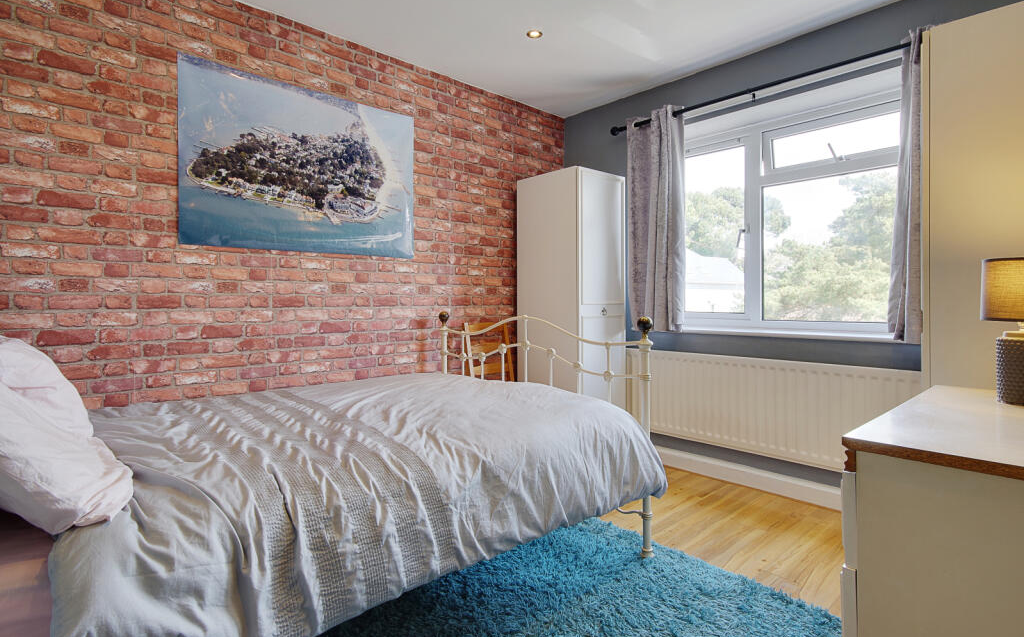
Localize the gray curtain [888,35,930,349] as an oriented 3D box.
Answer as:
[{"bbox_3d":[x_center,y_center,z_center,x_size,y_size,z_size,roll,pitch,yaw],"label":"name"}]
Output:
[{"bbox_3d":[1.762,-0.569,2.213,0.121,1.346,0.202,-2,2,-42],"label":"gray curtain"}]

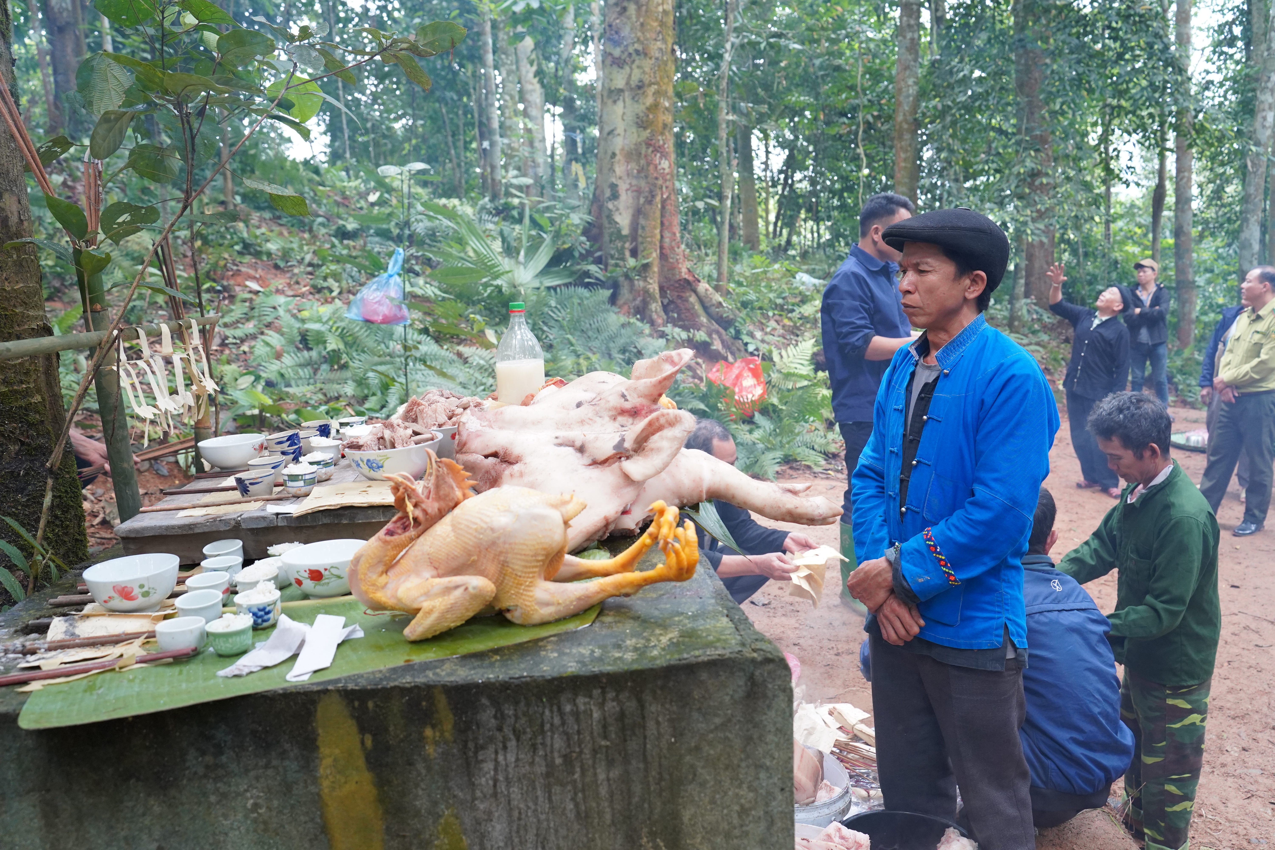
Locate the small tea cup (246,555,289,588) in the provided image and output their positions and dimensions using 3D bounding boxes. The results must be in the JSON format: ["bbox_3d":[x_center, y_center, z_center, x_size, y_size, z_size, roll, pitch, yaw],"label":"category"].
[{"bbox_3d":[-0.543,0.226,1.475,0.057,0.037,0.057,-2,10,0],"label":"small tea cup"}]

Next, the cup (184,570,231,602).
[{"bbox_3d":[-0.608,0.237,1.408,0.059,0.038,0.059,-3,10,0],"label":"cup"}]

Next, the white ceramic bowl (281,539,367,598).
[{"bbox_3d":[-0.442,0.211,1.425,0.121,0.060,0.121,-3,10,0],"label":"white ceramic bowl"}]

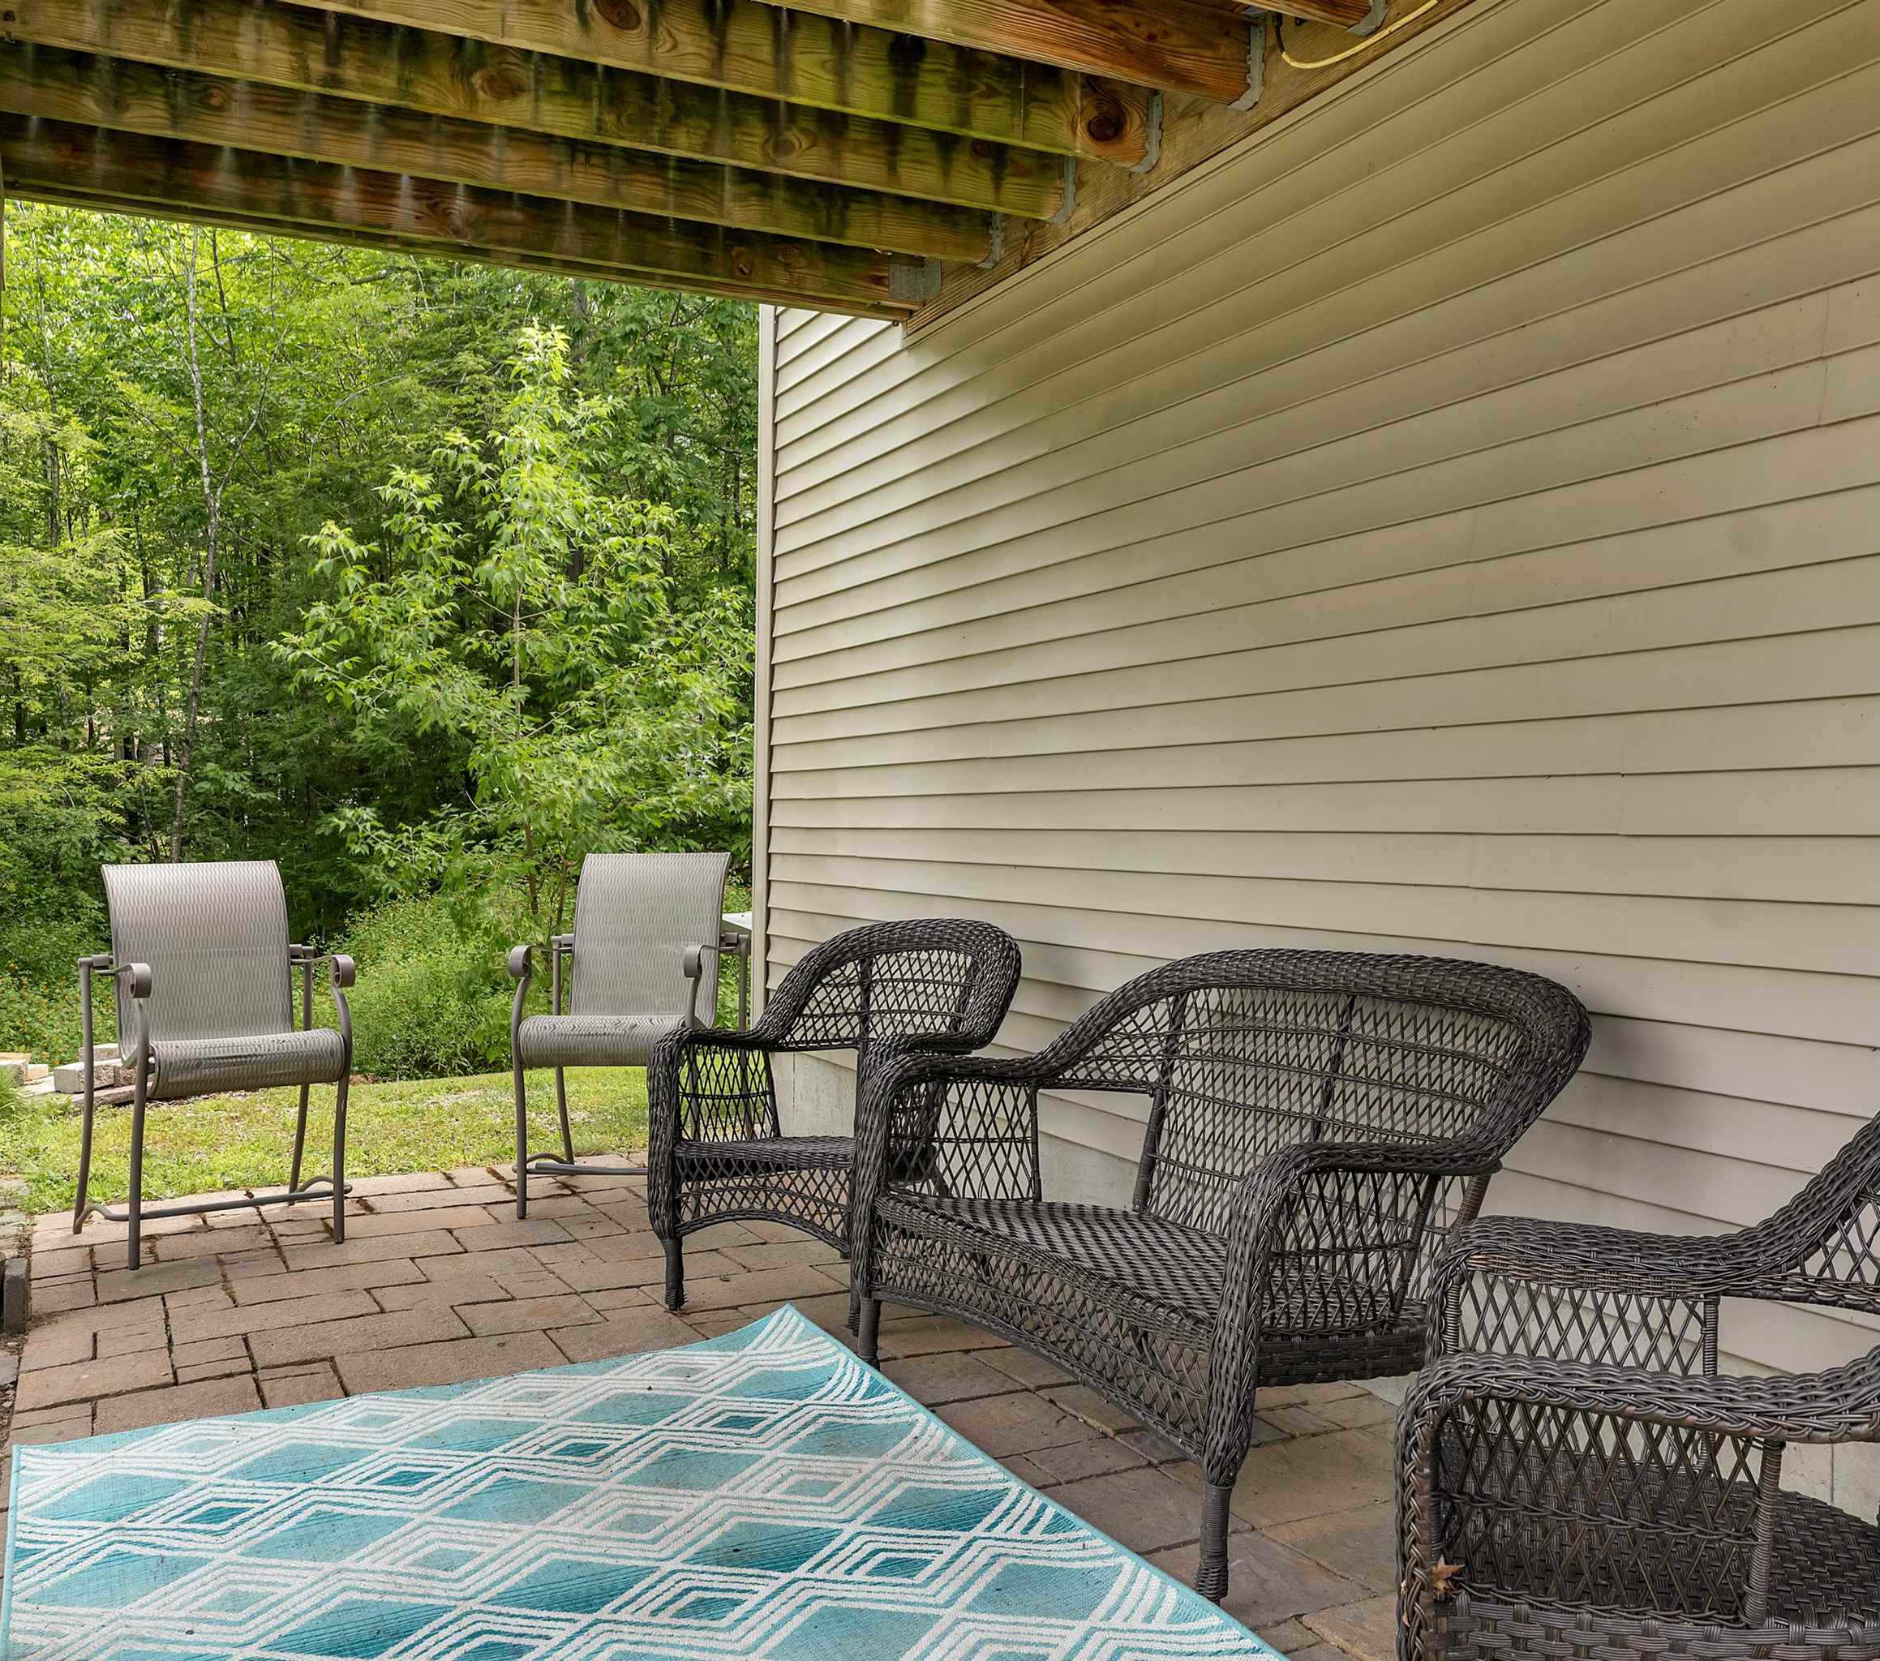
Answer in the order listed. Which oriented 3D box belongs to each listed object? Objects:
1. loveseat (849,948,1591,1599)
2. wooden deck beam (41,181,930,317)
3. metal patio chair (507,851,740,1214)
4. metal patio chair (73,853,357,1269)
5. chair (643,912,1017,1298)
[{"bbox_3d":[0.438,0.692,3.184,0.799,0.915,1.337,1,0,-27],"label":"loveseat"},{"bbox_3d":[-1.258,-1.672,4.588,2.613,0.201,0.045,-1,1,-27],"label":"wooden deck beam"},{"bbox_3d":[-0.948,0.613,5.115,0.623,1.045,0.663,1,0,3],"label":"metal patio chair"},{"bbox_3d":[-2.026,0.602,4.623,0.623,1.045,0.663,1,0,-38],"label":"metal patio chair"},{"bbox_3d":[-0.257,0.685,4.176,0.683,0.909,0.804,1,0,25],"label":"chair"}]

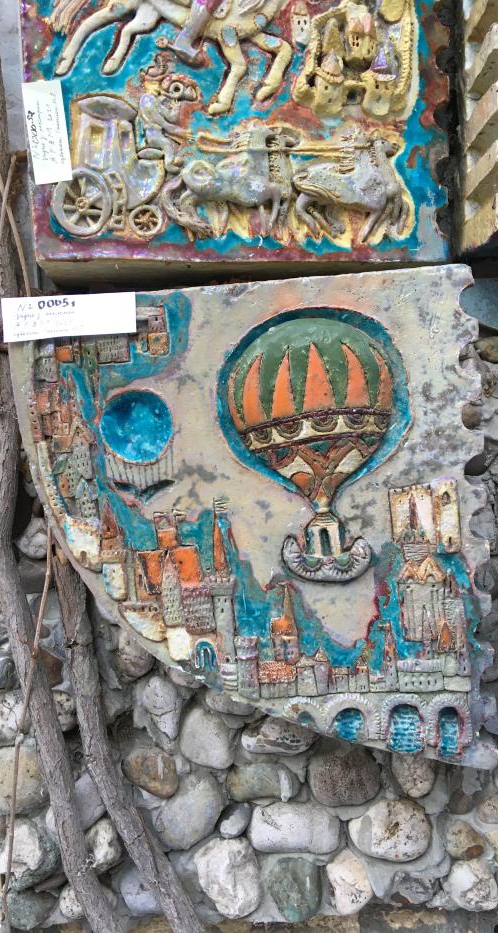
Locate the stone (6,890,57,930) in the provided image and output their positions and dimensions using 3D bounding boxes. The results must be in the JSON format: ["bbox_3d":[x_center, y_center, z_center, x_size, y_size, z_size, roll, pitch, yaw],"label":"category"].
[{"bbox_3d":[-0.239,0.487,0.860,0.056,0.046,0.039,-2,8,2],"label":"stone"}]

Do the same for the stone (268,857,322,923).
[{"bbox_3d":[0.052,0.470,0.869,0.057,0.071,0.043,-2,5,0],"label":"stone"}]

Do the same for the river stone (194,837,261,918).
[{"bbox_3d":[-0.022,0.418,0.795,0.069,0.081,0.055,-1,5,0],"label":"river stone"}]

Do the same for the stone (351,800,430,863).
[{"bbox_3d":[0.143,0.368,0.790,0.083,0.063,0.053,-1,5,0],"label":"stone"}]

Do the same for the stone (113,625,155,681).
[{"bbox_3d":[-0.119,0.194,0.817,0.045,0.061,0.040,-2,8,2],"label":"stone"}]

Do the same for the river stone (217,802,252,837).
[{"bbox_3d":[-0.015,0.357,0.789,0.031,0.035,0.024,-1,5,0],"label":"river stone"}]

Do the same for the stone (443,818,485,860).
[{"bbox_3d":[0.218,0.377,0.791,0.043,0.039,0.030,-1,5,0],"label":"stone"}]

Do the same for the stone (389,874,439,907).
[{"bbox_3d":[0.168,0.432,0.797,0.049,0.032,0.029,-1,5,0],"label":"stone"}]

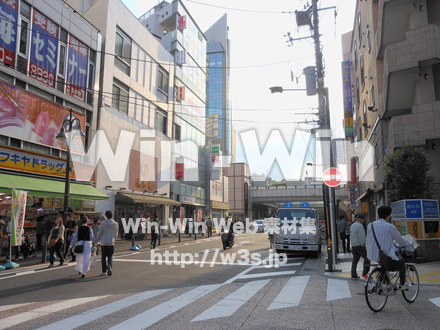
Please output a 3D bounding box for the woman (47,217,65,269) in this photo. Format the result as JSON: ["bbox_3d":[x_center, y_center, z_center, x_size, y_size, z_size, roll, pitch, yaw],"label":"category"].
[{"bbox_3d":[-5.279,2.490,11.527,0.480,1.608,0.430,-3,-9,18],"label":"woman"}]

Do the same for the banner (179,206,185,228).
[{"bbox_3d":[-3.161,4.400,30.000,0.540,1.750,0.060,-2,-9,16],"label":"banner"}]

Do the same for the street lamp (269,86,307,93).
[{"bbox_3d":[2.499,-2.666,12.616,1.600,0.240,0.280,-2,-9,16],"label":"street lamp"}]

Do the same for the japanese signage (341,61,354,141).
[{"bbox_3d":[9.838,-4.966,27.224,0.640,6.310,0.280,-2,-9,16],"label":"japanese signage"}]

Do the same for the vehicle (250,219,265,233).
[{"bbox_3d":[5.091,7.103,41.399,1.650,1.450,4.100,-2,-9,16],"label":"vehicle"}]

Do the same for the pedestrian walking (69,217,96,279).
[{"bbox_3d":[-3.674,2.180,9.566,0.620,1.600,0.420,1,-8,-8],"label":"pedestrian walking"}]

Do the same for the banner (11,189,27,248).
[{"bbox_3d":[-6.673,1.754,11.821,0.120,1.820,0.580,-2,-9,16],"label":"banner"}]

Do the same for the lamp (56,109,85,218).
[{"bbox_3d":[-5.682,0.657,13.364,1.300,5.650,0.420,-2,-9,16],"label":"lamp"}]

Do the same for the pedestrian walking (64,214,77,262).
[{"bbox_3d":[-5.475,2.680,13.118,0.470,1.717,0.450,-5,-10,28],"label":"pedestrian walking"}]

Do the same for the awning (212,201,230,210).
[{"bbox_3d":[0.069,4.562,39.716,0.600,0.750,7.100,-2,-9,16],"label":"awning"}]

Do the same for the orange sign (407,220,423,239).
[{"bbox_3d":[6.554,2.185,11.944,0.490,0.610,0.060,-6,-10,32],"label":"orange sign"}]

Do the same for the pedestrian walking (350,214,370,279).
[{"bbox_3d":[3.722,2.140,9.491,0.480,1.645,0.420,-8,-12,41],"label":"pedestrian walking"}]

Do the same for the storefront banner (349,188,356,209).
[{"bbox_3d":[11.505,2.909,30.903,0.620,1.750,0.150,-2,-9,16],"label":"storefront banner"}]

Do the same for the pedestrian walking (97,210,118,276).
[{"bbox_3d":[-3.066,2.146,9.785,0.550,1.749,0.420,1,-9,-6],"label":"pedestrian walking"}]

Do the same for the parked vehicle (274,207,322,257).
[{"bbox_3d":[3.664,2.973,16.136,1.720,2.020,4.700,-2,-9,16],"label":"parked vehicle"}]

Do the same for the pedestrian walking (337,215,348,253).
[{"bbox_3d":[5.602,3.180,16.329,0.480,1.663,0.400,-3,-9,16],"label":"pedestrian walking"}]

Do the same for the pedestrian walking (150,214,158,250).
[{"bbox_3d":[-3.269,3.362,17.905,0.460,1.680,0.460,-5,-10,32],"label":"pedestrian walking"}]

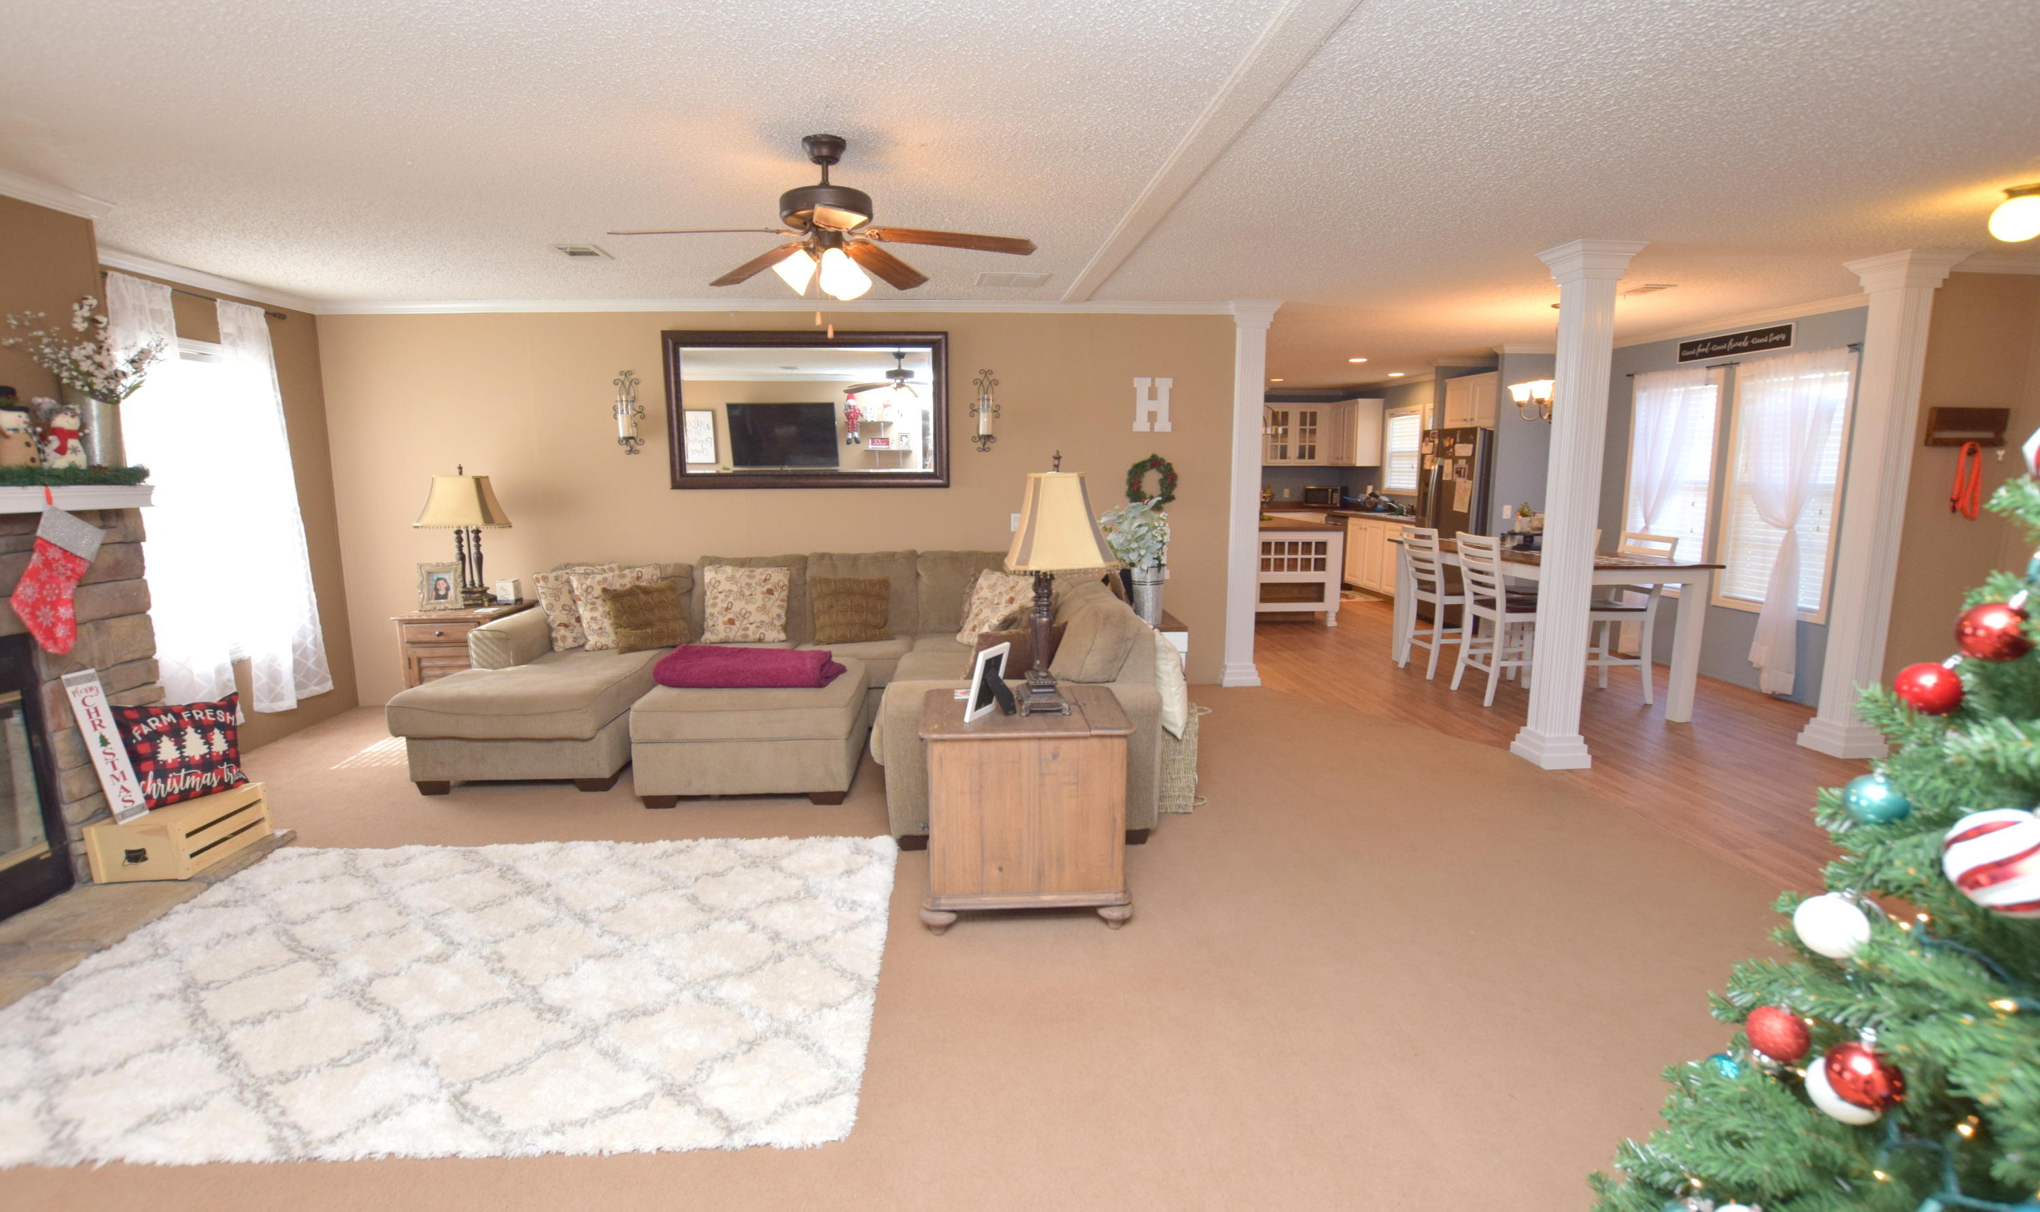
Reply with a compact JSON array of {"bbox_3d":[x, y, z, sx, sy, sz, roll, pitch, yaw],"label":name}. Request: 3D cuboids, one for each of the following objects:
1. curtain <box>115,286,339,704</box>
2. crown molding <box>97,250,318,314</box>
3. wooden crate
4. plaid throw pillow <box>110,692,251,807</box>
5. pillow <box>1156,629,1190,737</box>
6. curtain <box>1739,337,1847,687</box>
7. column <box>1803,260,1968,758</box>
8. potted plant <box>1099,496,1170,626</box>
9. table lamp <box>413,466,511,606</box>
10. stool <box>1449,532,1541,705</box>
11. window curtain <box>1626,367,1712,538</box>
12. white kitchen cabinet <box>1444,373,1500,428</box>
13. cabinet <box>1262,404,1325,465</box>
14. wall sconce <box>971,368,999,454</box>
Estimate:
[{"bbox_3d":[-3.867,-0.443,4.183,0.120,2.100,1.070,-1,9,-5],"label":"curtain"},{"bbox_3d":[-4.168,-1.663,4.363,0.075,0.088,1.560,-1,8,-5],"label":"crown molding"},{"bbox_3d":[-3.087,0.822,3.129,0.295,0.220,0.410,-1,8,-5],"label":"wooden crate"},{"bbox_3d":[-3.079,0.526,3.128,0.140,0.390,0.410,-6,6,23],"label":"plaid throw pillow"},{"bbox_3d":[0.582,0.304,3.663,0.150,0.440,0.430,-12,10,-12],"label":"pillow"},{"bbox_3d":[4.675,-0.505,5.280,0.110,2.140,0.730,-1,9,-5],"label":"curtain"},{"bbox_3d":[4.261,-0.469,4.265,0.285,2.455,0.285,-1,8,-5],"label":"column"},{"bbox_3d":[0.634,-0.250,4.718,0.397,0.708,0.350,-1,9,-5],"label":"potted plant"},{"bbox_3d":[-3.120,-0.399,4.727,0.480,0.790,0.390,-1,9,-5],"label":"table lamp"},{"bbox_3d":[3.068,0.065,5.280,0.570,1.035,0.450,-1,9,-5],"label":"stool"},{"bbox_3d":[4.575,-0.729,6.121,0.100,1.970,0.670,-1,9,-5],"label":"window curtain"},{"bbox_3d":[4.314,-1.821,7.734,0.420,0.470,0.880,-1,9,-5],"label":"white kitchen cabinet"},{"bbox_3d":[3.486,-2.194,10.944,0.821,0.794,0.320,-1,9,-5],"label":"cabinet"},{"bbox_3d":[-0.206,-1.199,5.195,0.175,0.520,0.120,-1,9,-5],"label":"wall sconce"}]

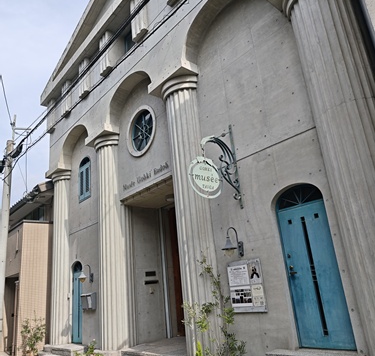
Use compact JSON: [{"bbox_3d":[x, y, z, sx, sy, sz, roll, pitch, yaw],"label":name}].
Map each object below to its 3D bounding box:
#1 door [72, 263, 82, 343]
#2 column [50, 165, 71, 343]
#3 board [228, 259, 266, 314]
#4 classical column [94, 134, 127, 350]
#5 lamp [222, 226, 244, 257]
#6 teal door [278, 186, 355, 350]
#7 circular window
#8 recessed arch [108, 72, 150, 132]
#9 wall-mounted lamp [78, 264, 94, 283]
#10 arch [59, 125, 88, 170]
[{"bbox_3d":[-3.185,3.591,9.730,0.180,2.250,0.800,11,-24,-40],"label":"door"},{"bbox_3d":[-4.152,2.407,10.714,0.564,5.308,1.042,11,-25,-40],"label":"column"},{"bbox_3d":[0.903,1.697,5.216,0.050,0.767,0.685,11,-24,-40],"label":"board"},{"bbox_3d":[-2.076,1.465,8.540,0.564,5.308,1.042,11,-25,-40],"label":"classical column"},{"bbox_3d":[0.711,1.018,5.303,0.420,0.477,0.250,11,-24,-40],"label":"lamp"},{"bbox_3d":[1.717,1.236,4.794,0.200,2.265,0.830,11,-25,-40],"label":"teal door"},{"bbox_3d":[-1.170,-1.160,8.296,0.140,1.230,1.235,11,-24,-40],"label":"circular window"},{"bbox_3d":[-1.393,-1.993,8.388,0.454,0.990,2.231,11,-25,-40],"label":"recessed arch"},{"bbox_3d":[-2.819,2.607,9.082,0.420,0.477,0.250,11,-24,-40],"label":"wall-mounted lamp"},{"bbox_3d":[-3.516,-1.178,10.898,0.430,0.910,2.170,11,-25,-40],"label":"arch"}]

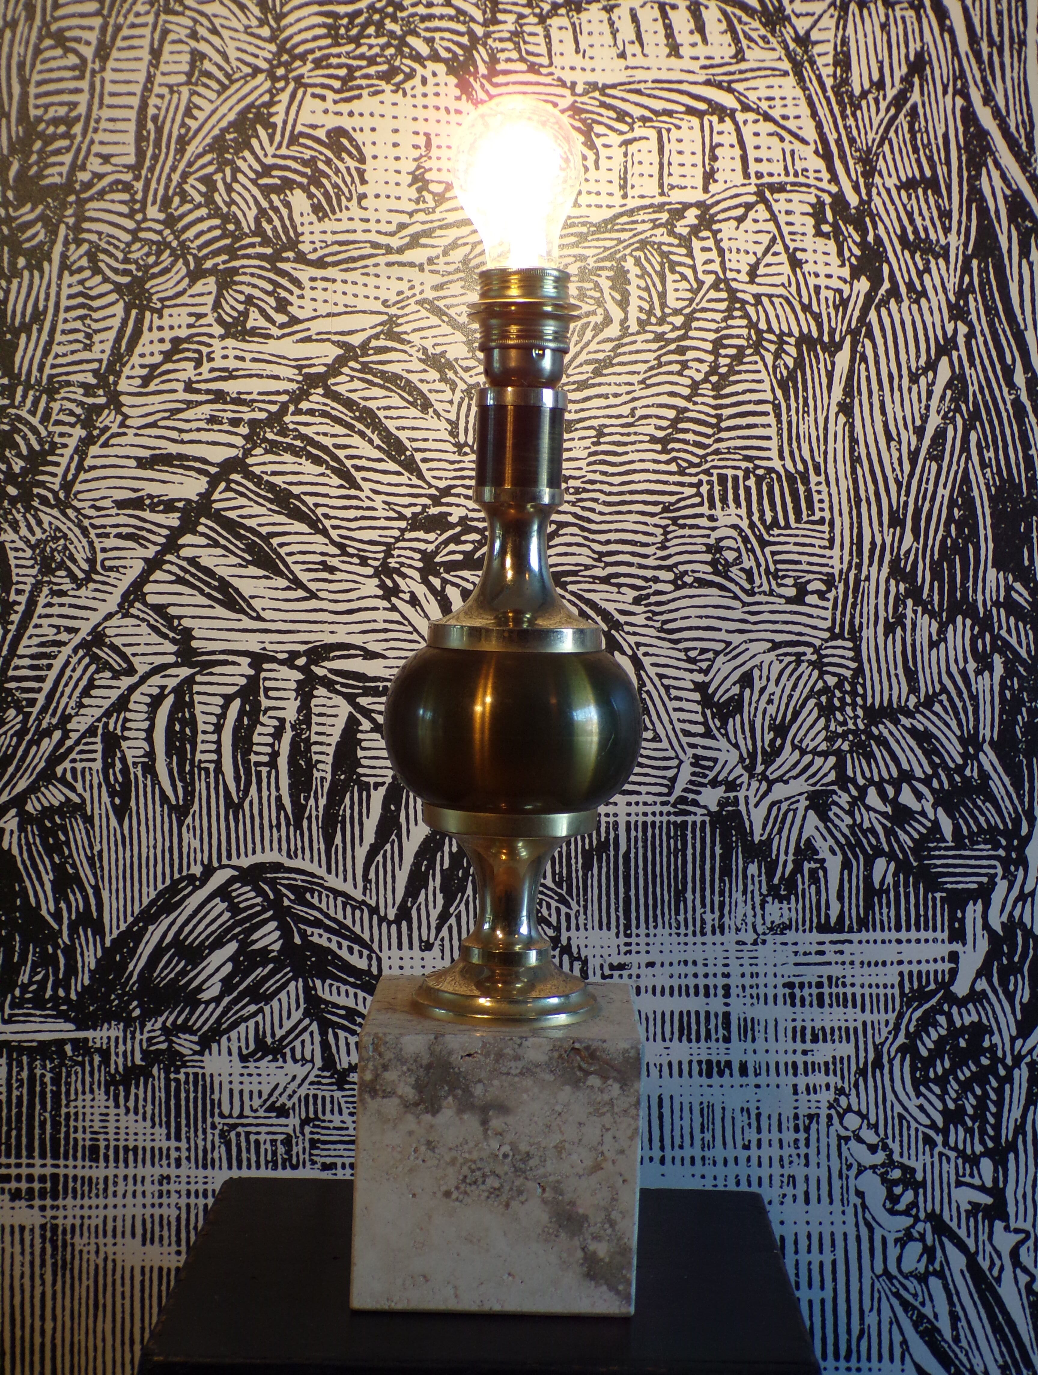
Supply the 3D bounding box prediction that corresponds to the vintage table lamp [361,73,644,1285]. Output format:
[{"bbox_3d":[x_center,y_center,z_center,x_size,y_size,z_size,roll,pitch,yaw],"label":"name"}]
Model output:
[{"bbox_3d":[-0.003,0.001,0.928,0.127,0.554,0.127,2,3,1],"label":"vintage table lamp"}]

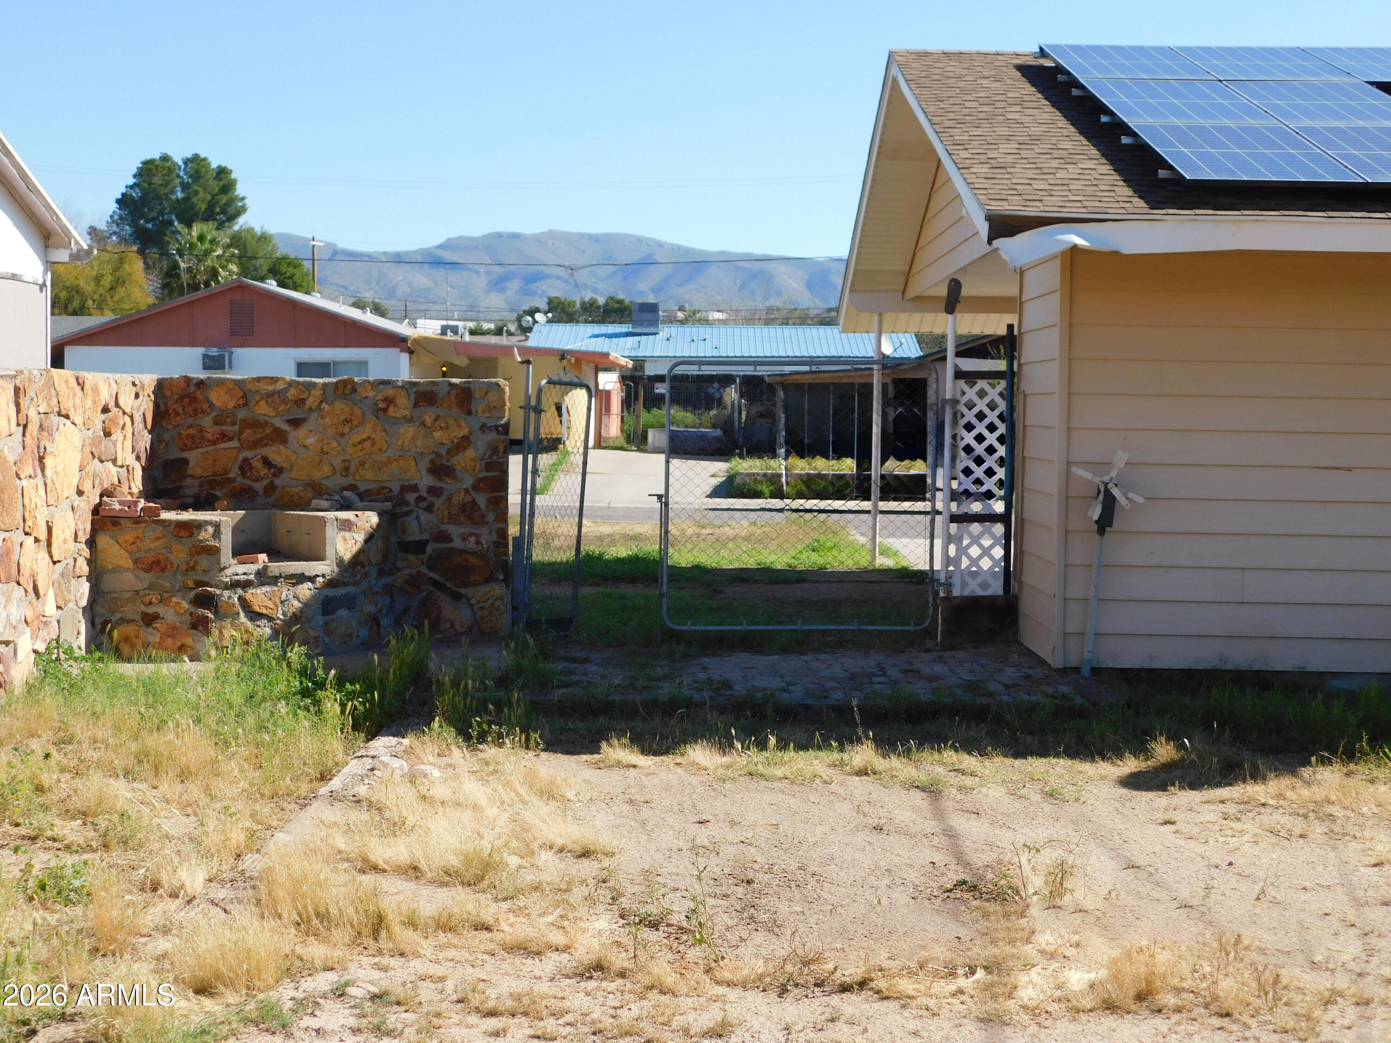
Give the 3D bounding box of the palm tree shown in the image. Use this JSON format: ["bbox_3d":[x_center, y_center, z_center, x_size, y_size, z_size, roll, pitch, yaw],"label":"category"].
[{"bbox_3d":[-20.024,-7.926,83.236,3.100,8.500,3.100,1,3,-1],"label":"palm tree"}]

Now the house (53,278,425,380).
[{"bbox_3d":[-11.134,-4.135,55.353,8.800,4.100,12.500,1,3,-1],"label":"house"}]

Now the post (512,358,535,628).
[{"bbox_3d":[-1.139,-0.191,13.600,0.120,1.790,0.080,1,3,-1],"label":"post"}]

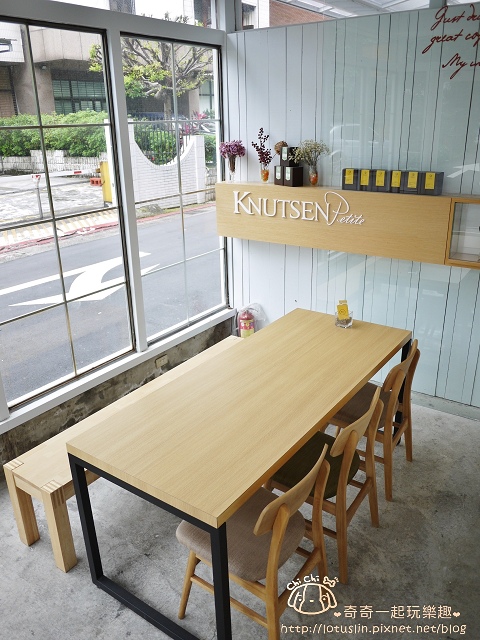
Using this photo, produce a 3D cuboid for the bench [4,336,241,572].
[{"bbox_3d":[-0.418,0.636,3.073,0.355,0.441,1.823,13,25,33],"label":"bench"}]

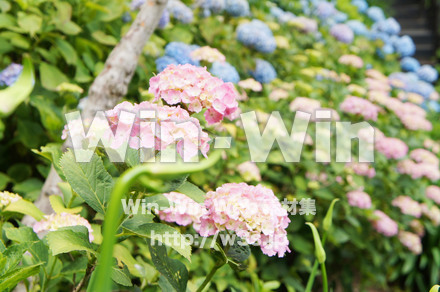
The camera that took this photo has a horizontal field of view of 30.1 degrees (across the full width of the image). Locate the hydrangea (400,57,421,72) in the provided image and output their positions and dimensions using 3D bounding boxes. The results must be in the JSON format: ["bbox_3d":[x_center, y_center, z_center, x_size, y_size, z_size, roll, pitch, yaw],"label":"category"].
[{"bbox_3d":[1.258,-0.538,5.400,0.140,0.105,0.140,9,17,0],"label":"hydrangea"}]

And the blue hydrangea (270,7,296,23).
[{"bbox_3d":[0.388,-0.804,5.000,0.159,0.093,0.140,0,8,0],"label":"blue hydrangea"}]

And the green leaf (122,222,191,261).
[{"bbox_3d":[-0.110,0.166,1.420,0.118,0.060,0.075,0,8,0],"label":"green leaf"}]

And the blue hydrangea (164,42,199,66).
[{"bbox_3d":[-0.155,-0.363,3.300,0.150,0.110,0.150,9,19,0],"label":"blue hydrangea"}]

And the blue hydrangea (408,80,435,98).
[{"bbox_3d":[1.136,-0.318,4.600,0.152,0.096,0.140,0,8,0],"label":"blue hydrangea"}]

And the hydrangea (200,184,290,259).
[{"bbox_3d":[0.043,0.130,1.450,0.160,0.125,0.150,0,8,0],"label":"hydrangea"}]

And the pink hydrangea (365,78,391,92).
[{"bbox_3d":[0.886,-0.340,4.600,0.140,0.082,0.130,0,8,0],"label":"pink hydrangea"}]

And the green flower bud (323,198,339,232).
[{"bbox_3d":[0.223,0.138,1.650,0.019,0.062,0.018,16,6,0],"label":"green flower bud"}]

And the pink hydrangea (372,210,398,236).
[{"bbox_3d":[0.724,0.341,3.600,0.140,0.100,0.140,22,21,0],"label":"pink hydrangea"}]

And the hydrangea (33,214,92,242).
[{"bbox_3d":[-0.316,0.166,1.650,0.125,0.062,0.115,0,8,0],"label":"hydrangea"}]

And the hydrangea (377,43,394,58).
[{"bbox_3d":[1.066,-0.613,5.250,0.115,0.100,0.115,0,8,0],"label":"hydrangea"}]

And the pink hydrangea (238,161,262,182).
[{"bbox_3d":[0.126,0.109,3.500,0.115,0.090,0.115,0,8,0],"label":"pink hydrangea"}]

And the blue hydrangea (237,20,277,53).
[{"bbox_3d":[0.143,-0.428,3.200,0.165,0.120,0.150,16,21,0],"label":"blue hydrangea"}]

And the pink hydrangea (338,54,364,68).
[{"bbox_3d":[0.724,-0.465,4.500,0.143,0.073,0.130,0,8,0],"label":"pink hydrangea"}]

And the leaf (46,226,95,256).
[{"bbox_3d":[-0.274,0.175,1.500,0.100,0.025,0.075,-17,30,-25],"label":"leaf"}]

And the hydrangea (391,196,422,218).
[{"bbox_3d":[0.798,0.263,3.500,0.140,0.095,0.140,16,19,0],"label":"hydrangea"}]

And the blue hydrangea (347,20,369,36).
[{"bbox_3d":[0.874,-0.744,5.200,0.150,0.110,0.150,12,18,0],"label":"blue hydrangea"}]

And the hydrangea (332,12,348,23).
[{"bbox_3d":[0.840,-0.896,5.700,0.115,0.085,0.115,0,8,0],"label":"hydrangea"}]

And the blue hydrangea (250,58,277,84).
[{"bbox_3d":[0.211,-0.355,3.900,0.122,0.118,0.125,0,8,0],"label":"blue hydrangea"}]

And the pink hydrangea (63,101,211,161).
[{"bbox_3d":[-0.148,-0.028,1.450,0.255,0.105,0.180,0,8,0],"label":"pink hydrangea"}]

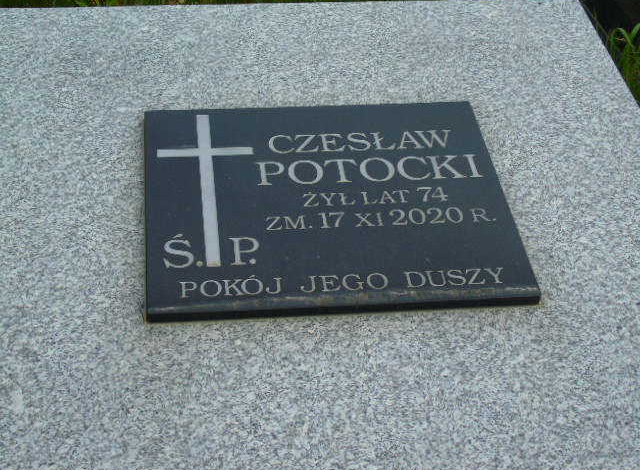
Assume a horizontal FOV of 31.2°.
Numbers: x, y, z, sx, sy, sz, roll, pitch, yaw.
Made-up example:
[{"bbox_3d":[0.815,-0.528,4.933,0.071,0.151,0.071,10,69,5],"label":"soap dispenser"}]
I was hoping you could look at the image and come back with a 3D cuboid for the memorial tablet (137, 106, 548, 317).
[{"bbox_3d":[0.008,-0.042,1.311,0.410,0.019,0.353,-2,42,-7],"label":"memorial tablet"}]

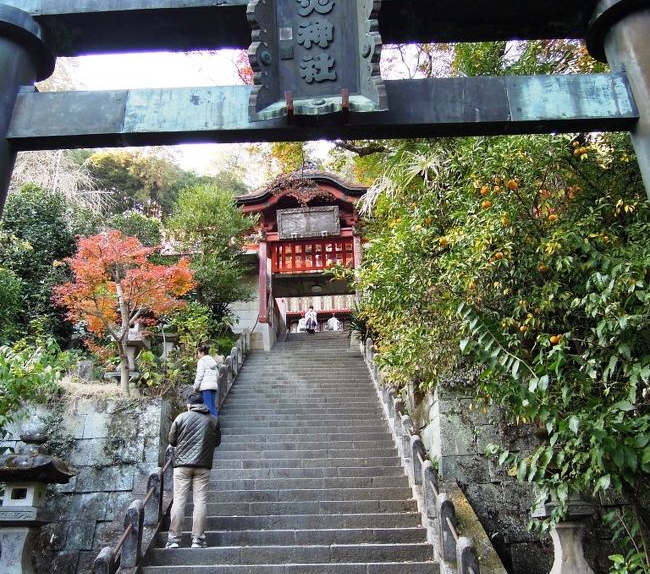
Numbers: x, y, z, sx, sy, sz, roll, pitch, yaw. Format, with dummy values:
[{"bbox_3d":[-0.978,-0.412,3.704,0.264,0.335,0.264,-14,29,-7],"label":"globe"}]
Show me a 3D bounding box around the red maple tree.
[{"bbox_3d":[-3.260,0.348,9.649,2.280,2.804,2.100,-1,-21,0],"label":"red maple tree"}]

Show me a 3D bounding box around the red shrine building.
[{"bbox_3d":[-0.419,-0.338,18.516,3.930,5.285,4.000,-2,-21,4],"label":"red shrine building"}]

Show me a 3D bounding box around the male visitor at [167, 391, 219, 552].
[{"bbox_3d":[-1.497,2.055,6.843,0.600,1.715,0.420,4,-22,-13],"label":"male visitor"}]

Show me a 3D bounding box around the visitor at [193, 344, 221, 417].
[{"bbox_3d":[-2.007,1.767,10.300,0.420,1.618,0.520,-19,-27,39],"label":"visitor"}]

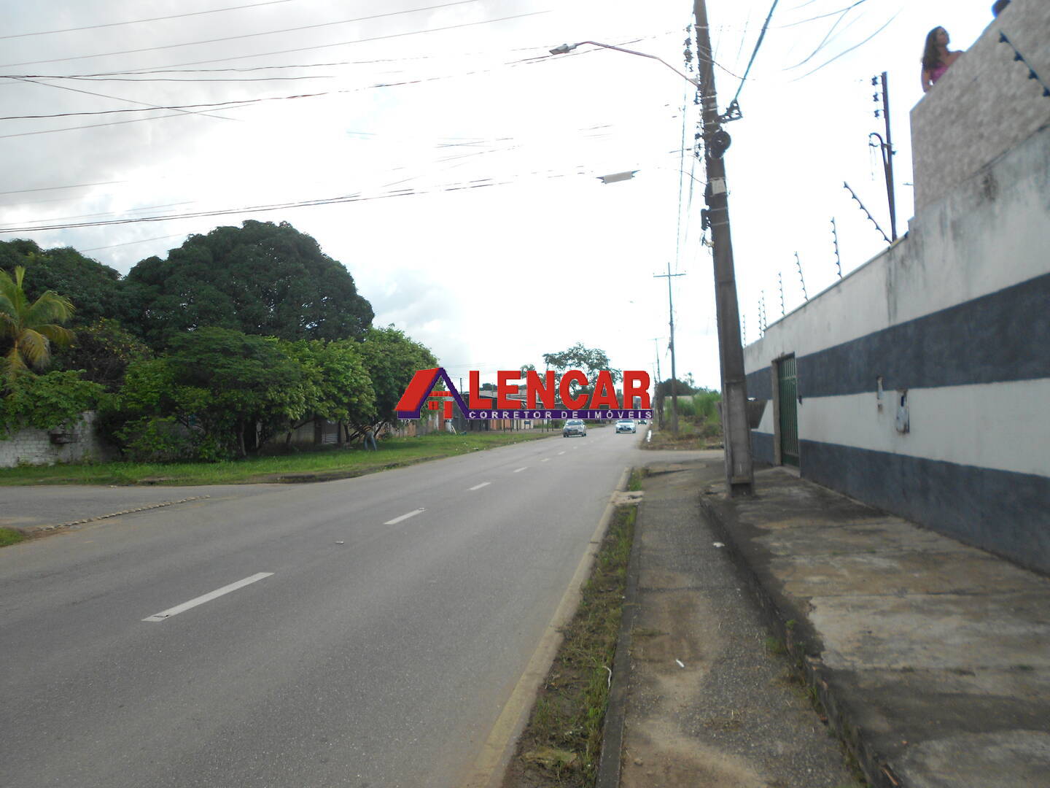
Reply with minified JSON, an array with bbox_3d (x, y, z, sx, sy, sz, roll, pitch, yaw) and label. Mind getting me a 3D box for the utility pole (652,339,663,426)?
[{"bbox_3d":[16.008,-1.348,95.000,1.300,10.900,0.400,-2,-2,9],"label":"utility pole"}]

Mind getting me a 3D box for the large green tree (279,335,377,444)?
[{"bbox_3d":[-11.778,-0.024,46.500,5.900,6.480,5.800,-1,-2,-14],"label":"large green tree"}]

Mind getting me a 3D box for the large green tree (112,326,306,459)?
[{"bbox_3d":[-16.292,-0.043,41.500,9.570,6.860,8.300,-1,-2,-21],"label":"large green tree"}]

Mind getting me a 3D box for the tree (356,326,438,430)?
[{"bbox_3d":[-8.793,-0.473,53.000,6.200,7.700,6.000,-2,-2,9],"label":"tree"}]

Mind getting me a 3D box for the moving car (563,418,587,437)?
[{"bbox_3d":[4.392,3.026,69.000,1.730,1.500,4.100,-2,-2,9],"label":"moving car"}]

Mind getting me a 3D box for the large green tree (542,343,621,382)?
[{"bbox_3d":[9.120,-1.321,128.000,13.000,13.200,12.000,-2,-2,9],"label":"large green tree"}]

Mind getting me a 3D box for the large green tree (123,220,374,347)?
[{"bbox_3d":[-19.680,-4.336,57.500,17.100,16.630,16.500,-1,-2,-19],"label":"large green tree"}]

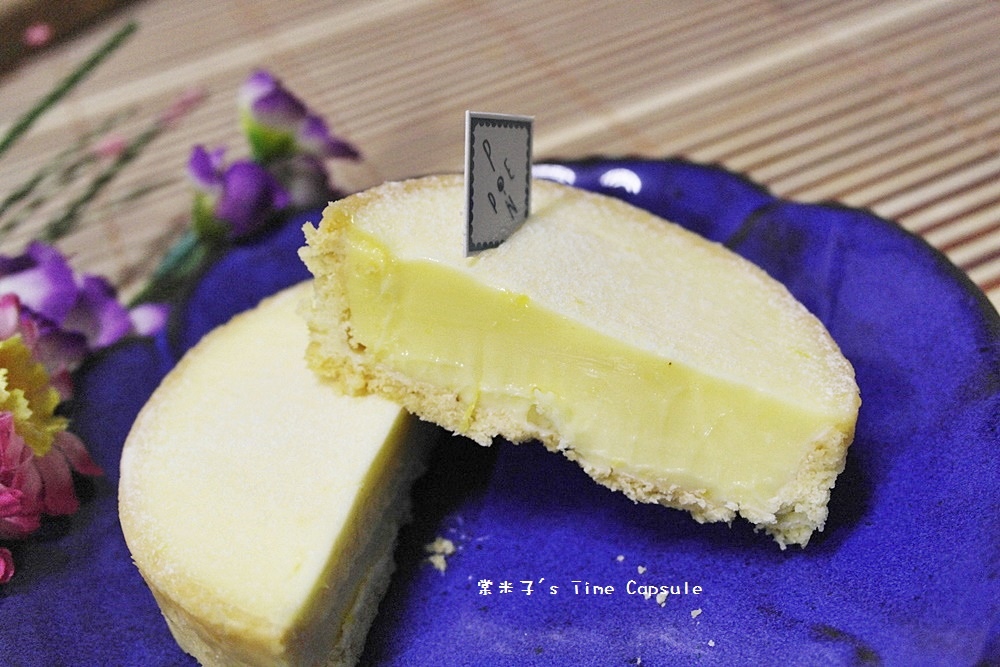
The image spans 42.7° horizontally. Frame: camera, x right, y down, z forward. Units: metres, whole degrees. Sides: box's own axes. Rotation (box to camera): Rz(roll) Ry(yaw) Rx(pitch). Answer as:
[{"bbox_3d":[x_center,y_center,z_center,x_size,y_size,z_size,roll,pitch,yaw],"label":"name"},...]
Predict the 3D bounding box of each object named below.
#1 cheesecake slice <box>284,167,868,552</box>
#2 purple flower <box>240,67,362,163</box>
[{"bbox_3d":[0.013,-0.001,0.191,0.077,0.022,0.041,20,31,5],"label":"cheesecake slice"},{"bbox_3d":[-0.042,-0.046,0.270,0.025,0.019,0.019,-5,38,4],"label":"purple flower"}]

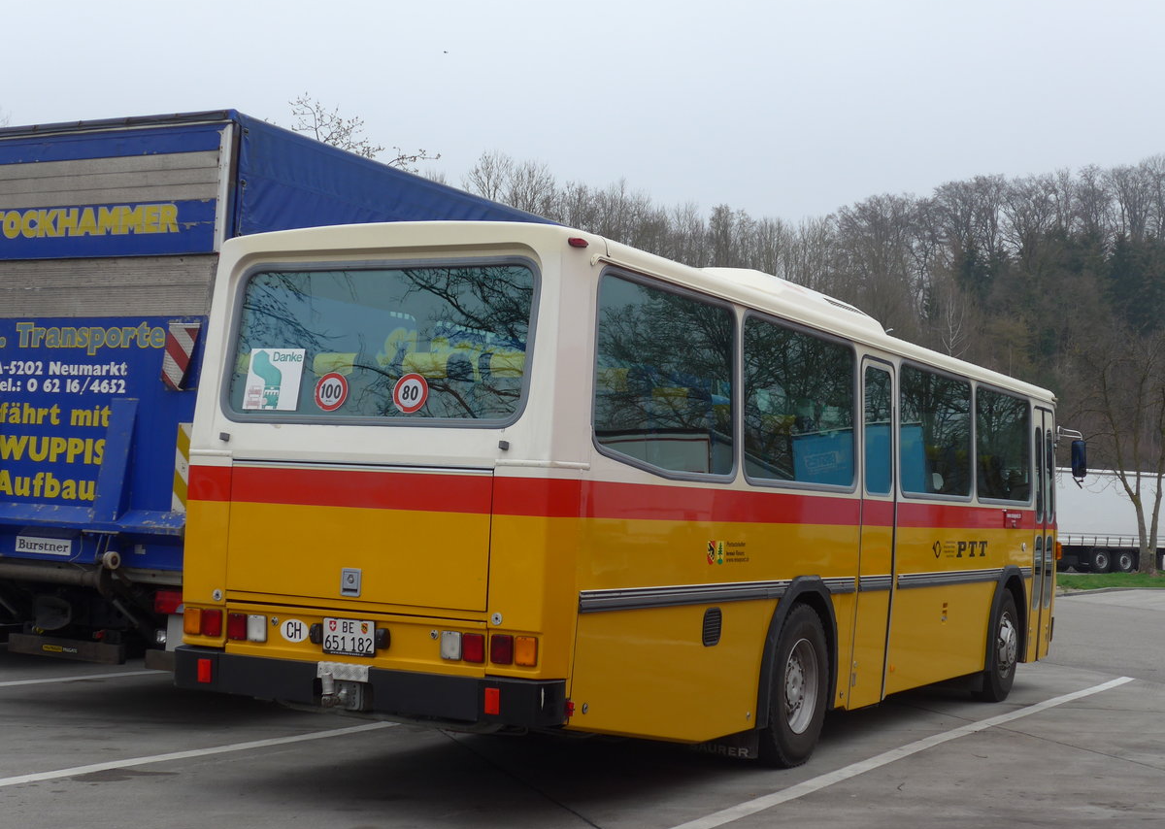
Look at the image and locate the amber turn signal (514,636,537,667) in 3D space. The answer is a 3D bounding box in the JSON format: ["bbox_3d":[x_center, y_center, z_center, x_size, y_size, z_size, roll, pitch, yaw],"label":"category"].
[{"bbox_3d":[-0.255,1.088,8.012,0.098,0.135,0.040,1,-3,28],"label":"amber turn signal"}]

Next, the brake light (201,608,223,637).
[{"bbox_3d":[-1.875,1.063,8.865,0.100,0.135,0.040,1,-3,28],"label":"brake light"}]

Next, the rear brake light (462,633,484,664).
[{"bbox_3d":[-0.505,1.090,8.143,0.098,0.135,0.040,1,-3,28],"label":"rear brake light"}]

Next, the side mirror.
[{"bbox_3d":[4.801,0.434,16.908,0.075,0.360,0.165,5,-3,-35],"label":"side mirror"}]

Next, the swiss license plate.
[{"bbox_3d":[-1.129,1.079,8.472,0.302,0.170,0.020,1,-3,28],"label":"swiss license plate"}]

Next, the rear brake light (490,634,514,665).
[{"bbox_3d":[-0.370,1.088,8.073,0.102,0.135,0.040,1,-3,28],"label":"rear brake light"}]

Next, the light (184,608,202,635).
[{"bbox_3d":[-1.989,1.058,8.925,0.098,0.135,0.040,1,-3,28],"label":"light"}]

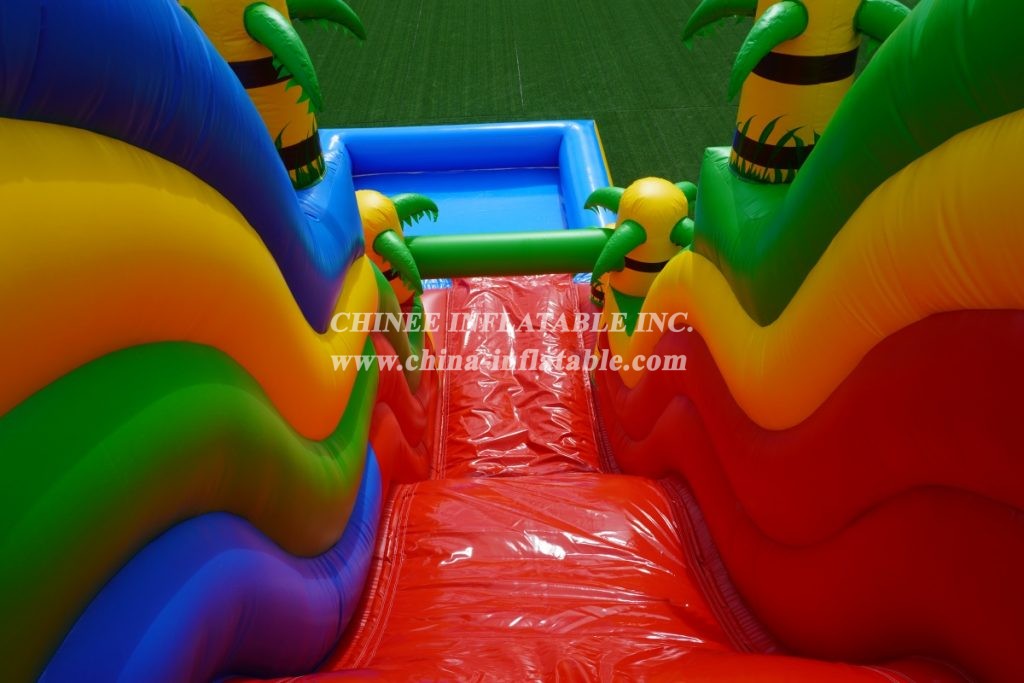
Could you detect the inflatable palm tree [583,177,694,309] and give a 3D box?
[{"bbox_3d":[0.966,-0.749,4.823,0.970,0.830,0.970,-2,42,-1],"label":"inflatable palm tree"}]

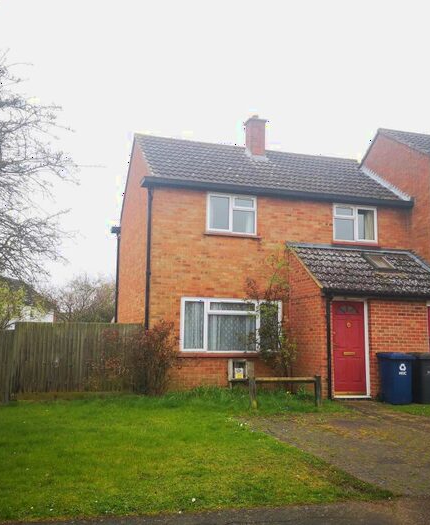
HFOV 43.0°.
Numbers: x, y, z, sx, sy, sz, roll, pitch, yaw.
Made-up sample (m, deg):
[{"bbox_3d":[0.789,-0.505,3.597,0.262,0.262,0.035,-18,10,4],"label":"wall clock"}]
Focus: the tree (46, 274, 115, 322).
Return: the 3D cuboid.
[{"bbox_3d":[-8.008,2.810,33.000,4.300,4.300,4.000,1,-6,0],"label":"tree"}]

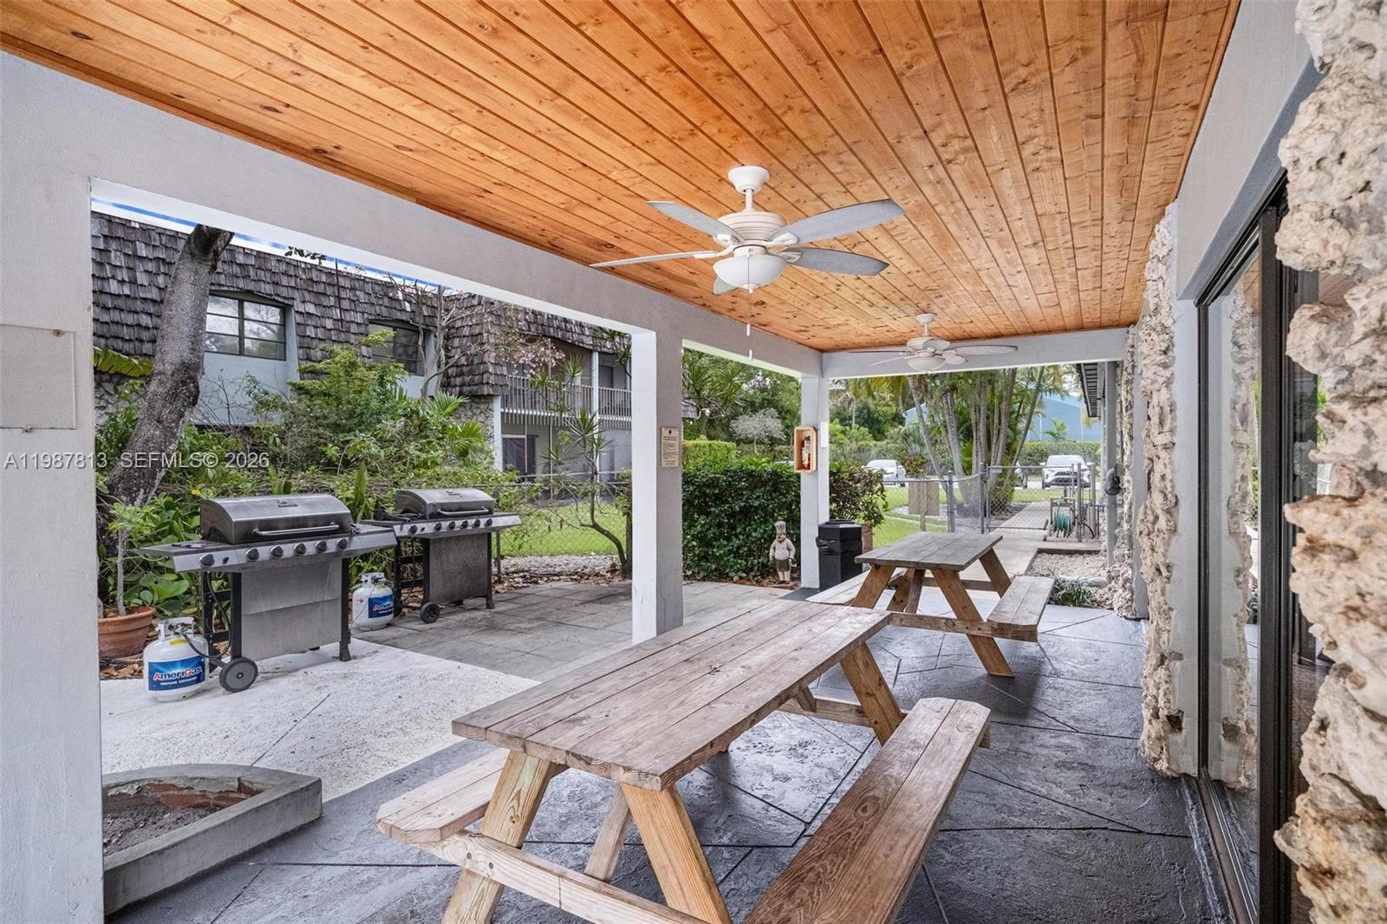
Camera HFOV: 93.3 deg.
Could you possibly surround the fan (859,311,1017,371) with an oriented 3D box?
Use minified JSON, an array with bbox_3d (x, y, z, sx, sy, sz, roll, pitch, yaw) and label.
[{"bbox_3d":[1.889,-0.959,5.294,1.310,0.460,1.310,0,0,32],"label":"fan"}]

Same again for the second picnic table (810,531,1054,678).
[{"bbox_3d":[1.963,1.044,5.260,1.540,0.752,1.840,0,0,32],"label":"second picnic table"}]

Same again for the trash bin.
[{"bbox_3d":[1.607,1.036,7.127,0.480,0.750,0.460,0,0,32],"label":"trash bin"}]

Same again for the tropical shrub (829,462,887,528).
[{"bbox_3d":[2.005,0.710,8.305,0.980,1.340,0.850,0,0,32],"label":"tropical shrub"}]

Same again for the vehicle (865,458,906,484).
[{"bbox_3d":[10.755,0.696,36.706,1.840,1.560,4.500,0,0,24],"label":"vehicle"}]

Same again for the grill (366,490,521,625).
[{"bbox_3d":[-2.349,0.853,6.126,0.620,1.180,1.370,0,0,35],"label":"grill"}]

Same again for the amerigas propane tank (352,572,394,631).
[{"bbox_3d":[-2.709,1.191,5.568,0.312,0.456,0.312,-1,0,-20],"label":"amerigas propane tank"}]

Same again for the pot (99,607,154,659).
[{"bbox_3d":[-4.352,1.298,4.989,0.400,0.310,0.400,0,0,32],"label":"pot"}]

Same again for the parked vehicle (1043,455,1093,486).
[{"bbox_3d":[18.403,0.386,32.204,1.860,1.660,4.550,0,0,32],"label":"parked vehicle"}]

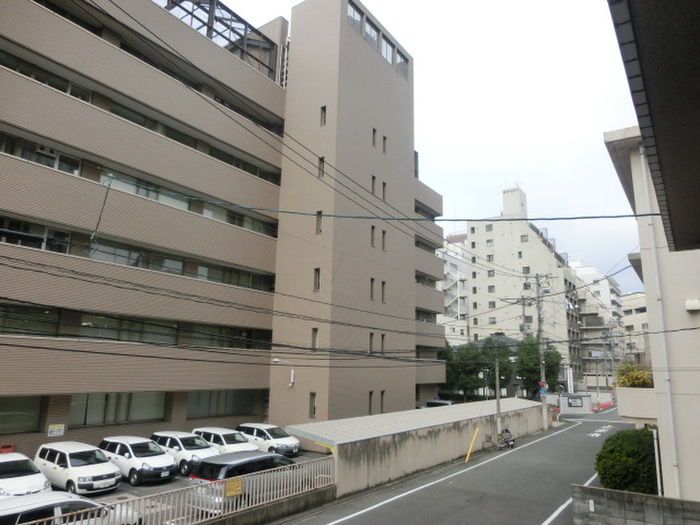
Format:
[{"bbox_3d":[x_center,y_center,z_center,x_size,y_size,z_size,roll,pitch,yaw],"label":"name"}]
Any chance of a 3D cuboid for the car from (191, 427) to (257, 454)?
[{"bbox_3d":[-6.257,9.243,24.333,4.200,1.510,1.690,-9,-16,38],"label":"car"}]

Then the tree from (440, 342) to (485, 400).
[{"bbox_3d":[16.079,15.591,68.277,5.800,8.400,6.000,-7,-15,36],"label":"tree"}]

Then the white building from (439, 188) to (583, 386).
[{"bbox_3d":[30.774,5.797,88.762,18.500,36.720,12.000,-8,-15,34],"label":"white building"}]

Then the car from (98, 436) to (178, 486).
[{"bbox_3d":[-9.152,8.444,20.839,4.395,1.500,1.695,-8,-15,36],"label":"car"}]

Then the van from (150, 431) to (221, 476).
[{"bbox_3d":[-7.803,8.918,22.924,4.395,1.500,1.695,-9,-15,37],"label":"van"}]

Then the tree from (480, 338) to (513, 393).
[{"bbox_3d":[19.637,14.743,65.798,4.600,9.000,4.600,-7,-15,36],"label":"tree"}]

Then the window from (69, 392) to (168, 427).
[{"bbox_3d":[-11.462,7.318,24.300,0.200,1.550,4.950,-7,-15,36],"label":"window"}]

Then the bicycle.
[{"bbox_3d":[9.456,11.310,31.008,1.800,1.150,0.600,1,-12,0],"label":"bicycle"}]

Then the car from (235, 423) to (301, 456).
[{"bbox_3d":[-4.476,9.816,26.815,4.395,1.500,1.695,-9,-16,38],"label":"car"}]

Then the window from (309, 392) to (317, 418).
[{"bbox_3d":[-2.207,8.642,29.378,0.480,1.530,0.150,-7,-15,36],"label":"window"}]

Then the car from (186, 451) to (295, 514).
[{"bbox_3d":[-3.531,7.864,17.927,1.730,1.570,4.650,-8,-15,34],"label":"car"}]

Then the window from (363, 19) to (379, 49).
[{"bbox_3d":[1.642,-17.612,37.453,0.200,1.800,1.900,-7,-15,36],"label":"window"}]

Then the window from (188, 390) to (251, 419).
[{"bbox_3d":[-7.711,8.499,29.286,0.200,1.550,4.850,-7,-15,36],"label":"window"}]

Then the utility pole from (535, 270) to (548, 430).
[{"bbox_3d":[16.363,7.517,41.423,0.360,13.200,0.360,-7,-15,36],"label":"utility pole"}]

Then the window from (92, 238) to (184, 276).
[{"bbox_3d":[-11.126,-0.102,25.919,0.200,1.300,5.300,-7,-15,36],"label":"window"}]

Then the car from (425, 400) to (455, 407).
[{"bbox_3d":[9.926,15.102,49.877,4.300,1.550,1.700,-7,-15,36],"label":"car"}]

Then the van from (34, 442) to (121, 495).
[{"bbox_3d":[-11.028,8.317,19.656,4.200,1.510,1.690,-7,-14,34],"label":"van"}]

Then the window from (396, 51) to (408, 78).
[{"bbox_3d":[4.342,-16.547,40.620,0.200,1.931,1.931,-8,-15,34],"label":"window"}]

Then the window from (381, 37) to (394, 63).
[{"bbox_3d":[2.908,-16.871,38.613,0.200,1.856,2.025,-8,-15,34],"label":"window"}]

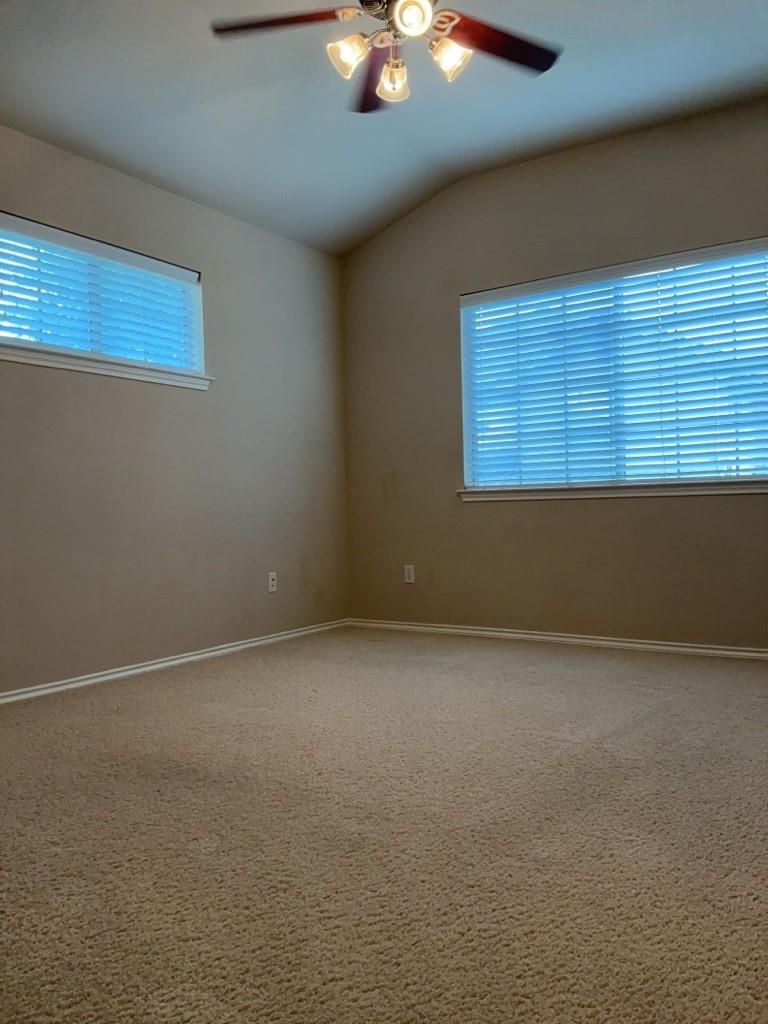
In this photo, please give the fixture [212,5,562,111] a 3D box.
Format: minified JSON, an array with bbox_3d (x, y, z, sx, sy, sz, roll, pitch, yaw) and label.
[{"bbox_3d":[0.066,-1.721,2.708,1.280,0.460,1.260,-1,1,0],"label":"fixture"}]

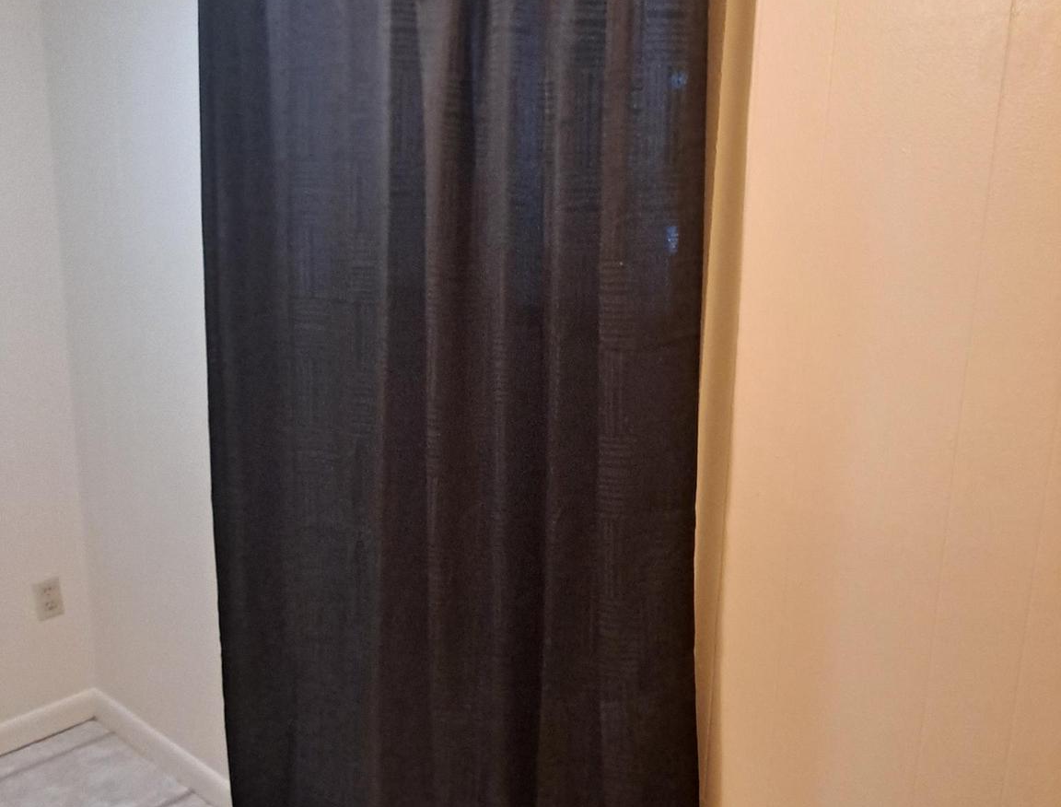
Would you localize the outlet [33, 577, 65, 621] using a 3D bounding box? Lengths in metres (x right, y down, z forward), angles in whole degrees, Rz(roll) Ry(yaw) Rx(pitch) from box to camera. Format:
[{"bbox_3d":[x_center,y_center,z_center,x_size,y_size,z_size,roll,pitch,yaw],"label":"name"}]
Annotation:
[{"bbox_3d":[-1.362,0.558,2.897,0.012,0.115,0.071,12,17,39],"label":"outlet"}]

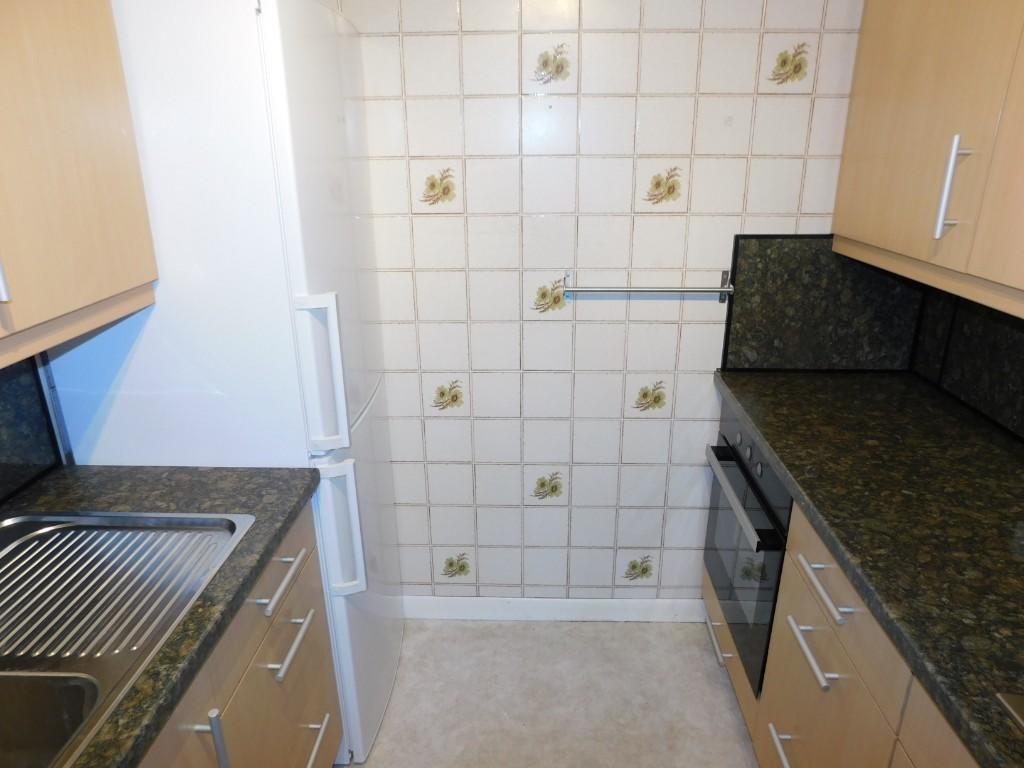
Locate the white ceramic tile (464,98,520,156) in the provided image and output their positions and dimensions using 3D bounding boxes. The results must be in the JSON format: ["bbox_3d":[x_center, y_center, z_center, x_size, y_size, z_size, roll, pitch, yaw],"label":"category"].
[{"bbox_3d":[-0.052,-0.688,1.830,0.151,0.150,0.009,0,19,1],"label":"white ceramic tile"}]

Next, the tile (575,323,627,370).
[{"bbox_3d":[0.258,-0.108,2.008,0.150,0.150,0.009,0,20,2],"label":"tile"}]

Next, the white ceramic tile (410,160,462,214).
[{"bbox_3d":[-0.202,-0.539,1.865,0.150,0.150,0.010,0,20,1],"label":"white ceramic tile"}]

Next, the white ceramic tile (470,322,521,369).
[{"bbox_3d":[-0.047,-0.110,2.033,0.150,0.150,0.009,0,20,2],"label":"white ceramic tile"}]

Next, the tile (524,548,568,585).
[{"bbox_3d":[0.114,0.612,2.276,0.150,0.150,0.010,0,20,1],"label":"tile"}]

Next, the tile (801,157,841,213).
[{"bbox_3d":[0.869,-0.541,1.846,0.150,0.150,0.010,0,20,1],"label":"tile"}]

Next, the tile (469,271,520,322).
[{"bbox_3d":[-0.048,-0.255,1.980,0.150,0.150,0.009,0,20,2],"label":"tile"}]

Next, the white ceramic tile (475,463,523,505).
[{"bbox_3d":[-0.042,0.324,2.175,0.150,0.150,0.010,0,20,1],"label":"white ceramic tile"}]

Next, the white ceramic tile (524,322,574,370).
[{"bbox_3d":[0.108,-0.109,2.027,0.150,0.150,0.009,0,20,2],"label":"white ceramic tile"}]

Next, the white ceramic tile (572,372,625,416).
[{"bbox_3d":[0.262,0.036,2.065,0.150,0.150,0.010,0,20,1],"label":"white ceramic tile"}]

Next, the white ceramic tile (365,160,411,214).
[{"bbox_3d":[-0.353,-0.540,1.875,0.150,0.150,0.010,0,19,2],"label":"white ceramic tile"}]

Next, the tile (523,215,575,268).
[{"bbox_3d":[0.104,-0.401,1.927,0.151,0.150,0.009,0,19,1],"label":"tile"}]

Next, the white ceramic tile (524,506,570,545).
[{"bbox_3d":[0.112,0.464,2.215,0.150,0.150,0.010,0,19,2],"label":"white ceramic tile"}]

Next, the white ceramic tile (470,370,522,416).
[{"bbox_3d":[-0.044,0.035,2.068,0.150,0.150,0.009,0,20,2],"label":"white ceramic tile"}]

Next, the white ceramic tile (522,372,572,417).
[{"bbox_3d":[0.107,0.035,2.063,0.150,0.150,0.009,0,20,2],"label":"white ceramic tile"}]

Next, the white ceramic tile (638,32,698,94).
[{"bbox_3d":[0.404,-0.824,1.750,0.150,0.150,0.009,0,20,2],"label":"white ceramic tile"}]

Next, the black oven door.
[{"bbox_3d":[0.614,0.464,1.879,0.075,0.466,0.591,0,19,3],"label":"black oven door"}]

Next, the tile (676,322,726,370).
[{"bbox_3d":[0.566,-0.109,2.008,0.150,0.150,0.010,0,20,1],"label":"tile"}]

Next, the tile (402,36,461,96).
[{"bbox_3d":[-0.203,-0.825,1.768,0.150,0.150,0.009,0,20,2],"label":"tile"}]

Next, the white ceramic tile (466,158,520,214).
[{"bbox_3d":[-0.051,-0.545,1.876,0.150,0.150,0.009,0,20,2],"label":"white ceramic tile"}]

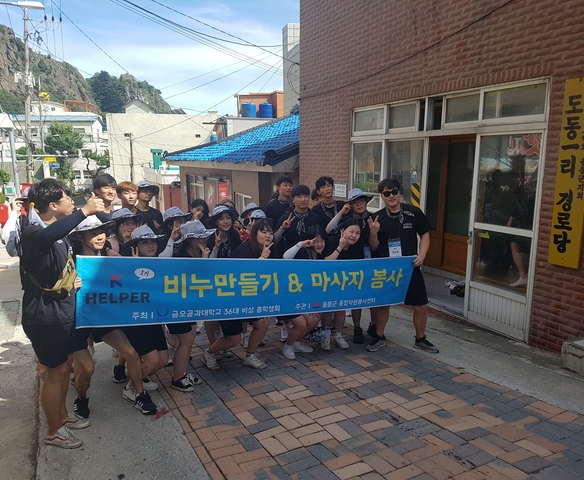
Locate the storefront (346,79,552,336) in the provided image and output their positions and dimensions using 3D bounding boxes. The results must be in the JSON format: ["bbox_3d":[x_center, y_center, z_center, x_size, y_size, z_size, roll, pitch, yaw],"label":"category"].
[{"bbox_3d":[1.658,-0.459,5.951,0.200,2.513,3.207,-4,11,-26],"label":"storefront"}]

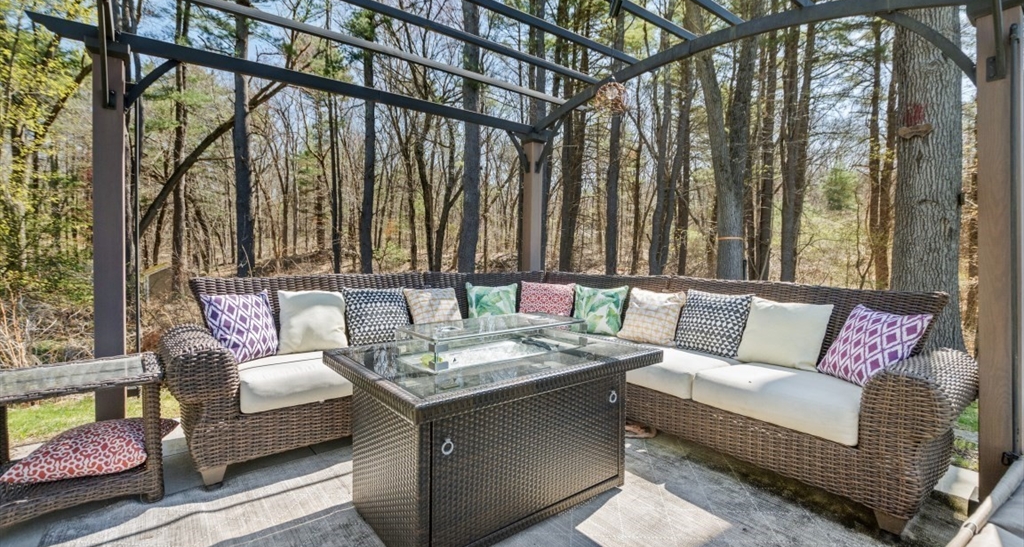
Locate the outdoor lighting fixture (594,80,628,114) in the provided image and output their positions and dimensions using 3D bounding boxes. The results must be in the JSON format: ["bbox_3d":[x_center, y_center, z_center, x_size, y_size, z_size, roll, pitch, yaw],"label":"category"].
[{"bbox_3d":[0.599,-1.060,2.570,0.200,0.200,0.200,1,2,0],"label":"outdoor lighting fixture"}]

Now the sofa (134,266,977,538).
[{"bbox_3d":[0.117,0.491,2.235,2.986,0.863,2.949,-1,3,-39],"label":"sofa"}]

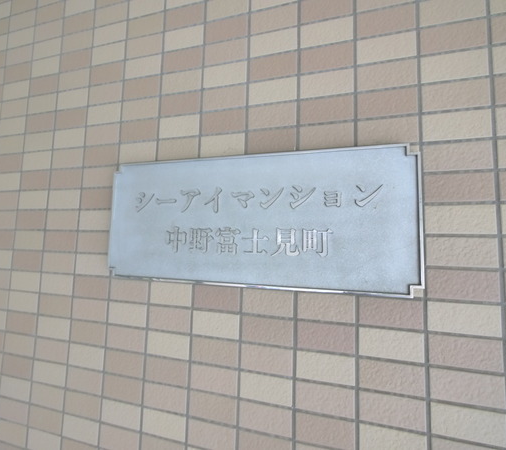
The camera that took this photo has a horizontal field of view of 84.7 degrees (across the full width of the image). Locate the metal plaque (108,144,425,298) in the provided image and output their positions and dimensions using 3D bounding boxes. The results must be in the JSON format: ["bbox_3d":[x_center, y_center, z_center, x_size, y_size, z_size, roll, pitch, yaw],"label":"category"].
[{"bbox_3d":[-0.021,-0.010,0.523,0.595,0.247,0.018,0,-5,17],"label":"metal plaque"}]

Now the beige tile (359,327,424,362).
[{"bbox_3d":[0.220,0.190,0.444,0.095,0.045,0.009,0,-5,16],"label":"beige tile"}]

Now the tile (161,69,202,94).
[{"bbox_3d":[-0.153,-0.308,0.600,0.095,0.045,0.009,0,-5,17],"label":"tile"}]

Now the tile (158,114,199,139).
[{"bbox_3d":[-0.156,-0.209,0.592,0.095,0.045,0.009,0,-5,17],"label":"tile"}]

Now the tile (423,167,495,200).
[{"bbox_3d":[0.321,-0.058,0.434,0.095,0.045,0.010,0,-5,17],"label":"tile"}]

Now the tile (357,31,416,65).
[{"bbox_3d":[0.232,-0.307,0.486,0.095,0.045,0.010,0,-5,16],"label":"tile"}]

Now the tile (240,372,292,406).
[{"bbox_3d":[0.023,0.288,0.492,0.095,0.045,0.009,0,-5,17],"label":"tile"}]

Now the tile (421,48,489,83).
[{"bbox_3d":[0.328,-0.257,0.455,0.095,0.045,0.009,0,-5,16],"label":"tile"}]

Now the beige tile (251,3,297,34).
[{"bbox_3d":[0.043,-0.403,0.547,0.095,0.045,0.010,0,-5,17],"label":"beige tile"}]

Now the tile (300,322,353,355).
[{"bbox_3d":[0.122,0.189,0.472,0.095,0.045,0.010,0,-5,16],"label":"tile"}]

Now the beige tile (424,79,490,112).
[{"bbox_3d":[0.326,-0.208,0.448,0.095,0.045,0.009,0,-5,17],"label":"beige tile"}]

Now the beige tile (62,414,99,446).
[{"bbox_3d":[-0.365,0.438,0.594,0.095,0.045,0.009,0,-5,17],"label":"beige tile"}]

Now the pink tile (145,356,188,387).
[{"bbox_3d":[-0.168,0.289,0.549,0.095,0.045,0.009,0,-5,16],"label":"pink tile"}]

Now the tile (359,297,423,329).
[{"bbox_3d":[0.220,0.140,0.446,0.095,0.045,0.010,0,-5,17],"label":"tile"}]

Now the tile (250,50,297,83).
[{"bbox_3d":[0.040,-0.305,0.539,0.095,0.045,0.010,0,-5,17],"label":"tile"}]

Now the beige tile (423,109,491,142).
[{"bbox_3d":[0.324,-0.159,0.444,0.095,0.045,0.009,0,-5,17],"label":"beige tile"}]

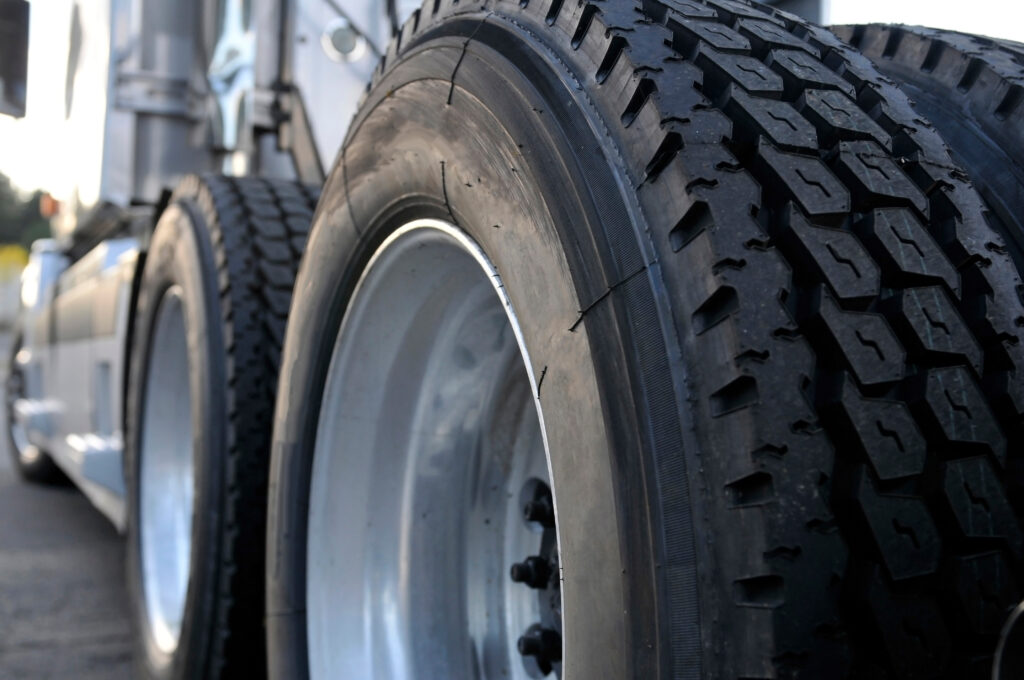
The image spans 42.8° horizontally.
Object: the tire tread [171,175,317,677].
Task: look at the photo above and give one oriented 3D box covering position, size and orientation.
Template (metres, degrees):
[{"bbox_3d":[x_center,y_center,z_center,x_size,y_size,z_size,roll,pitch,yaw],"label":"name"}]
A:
[{"bbox_3d":[-0.503,0.239,2.370,0.285,1.040,1.040,2,-2,-23],"label":"tire tread"}]

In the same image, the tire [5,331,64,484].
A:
[{"bbox_3d":[-2.689,0.324,7.439,0.285,1.040,1.040,2,-2,-23],"label":"tire"}]

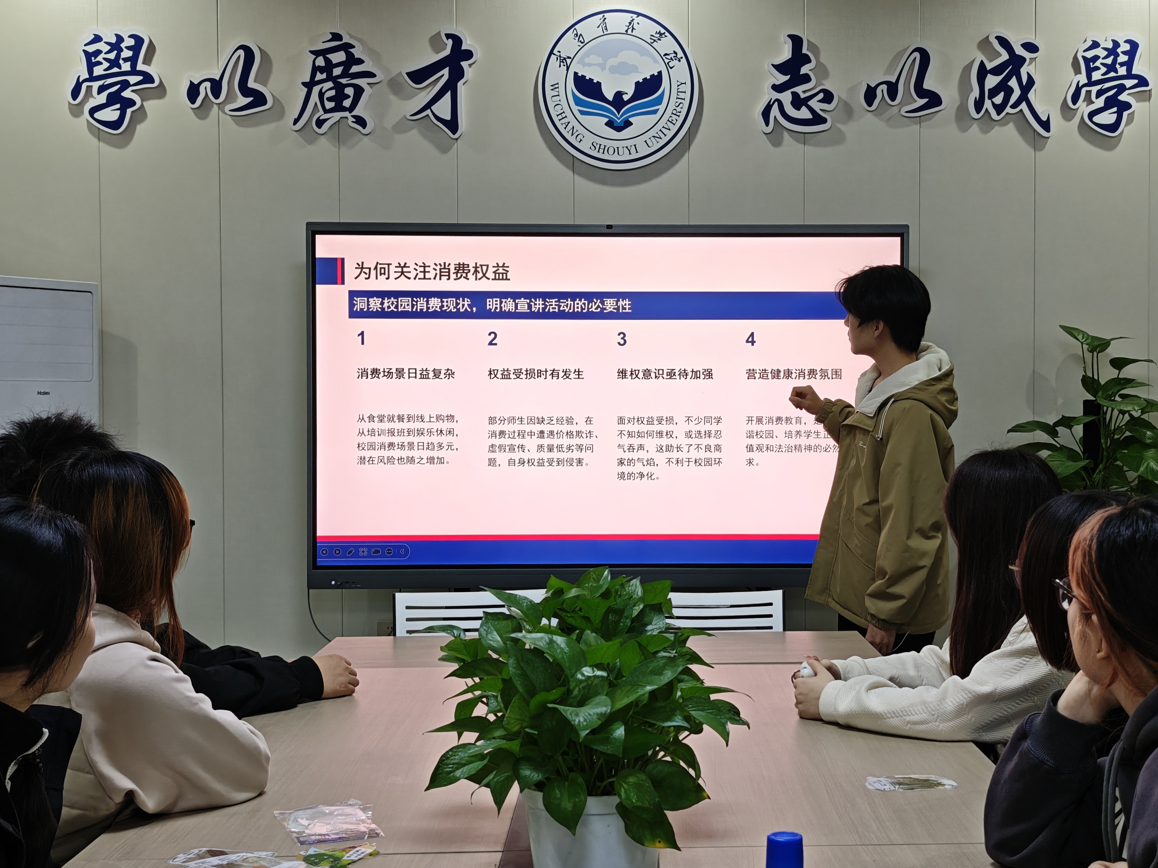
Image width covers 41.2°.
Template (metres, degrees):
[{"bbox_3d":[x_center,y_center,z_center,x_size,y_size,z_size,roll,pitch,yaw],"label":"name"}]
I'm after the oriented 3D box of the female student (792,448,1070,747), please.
[{"bbox_3d":[0.770,0.660,2.935,0.720,1.260,0.520,1,2,26],"label":"female student"}]

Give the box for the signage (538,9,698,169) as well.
[{"bbox_3d":[0.128,-1.125,5.048,0.525,0.525,0.040,0,1,-1],"label":"signage"}]

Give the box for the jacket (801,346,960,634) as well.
[{"bbox_3d":[0.865,0.157,4.400,0.400,0.810,0.500,0,1,-18],"label":"jacket"}]

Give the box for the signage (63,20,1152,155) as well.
[{"bbox_3d":[0.111,-1.139,5.047,3.540,0.370,0.040,0,1,-1],"label":"signage"}]

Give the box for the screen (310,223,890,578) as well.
[{"bbox_3d":[0.095,-0.093,5.042,1.950,1.180,0.090,0,1,-1],"label":"screen"}]

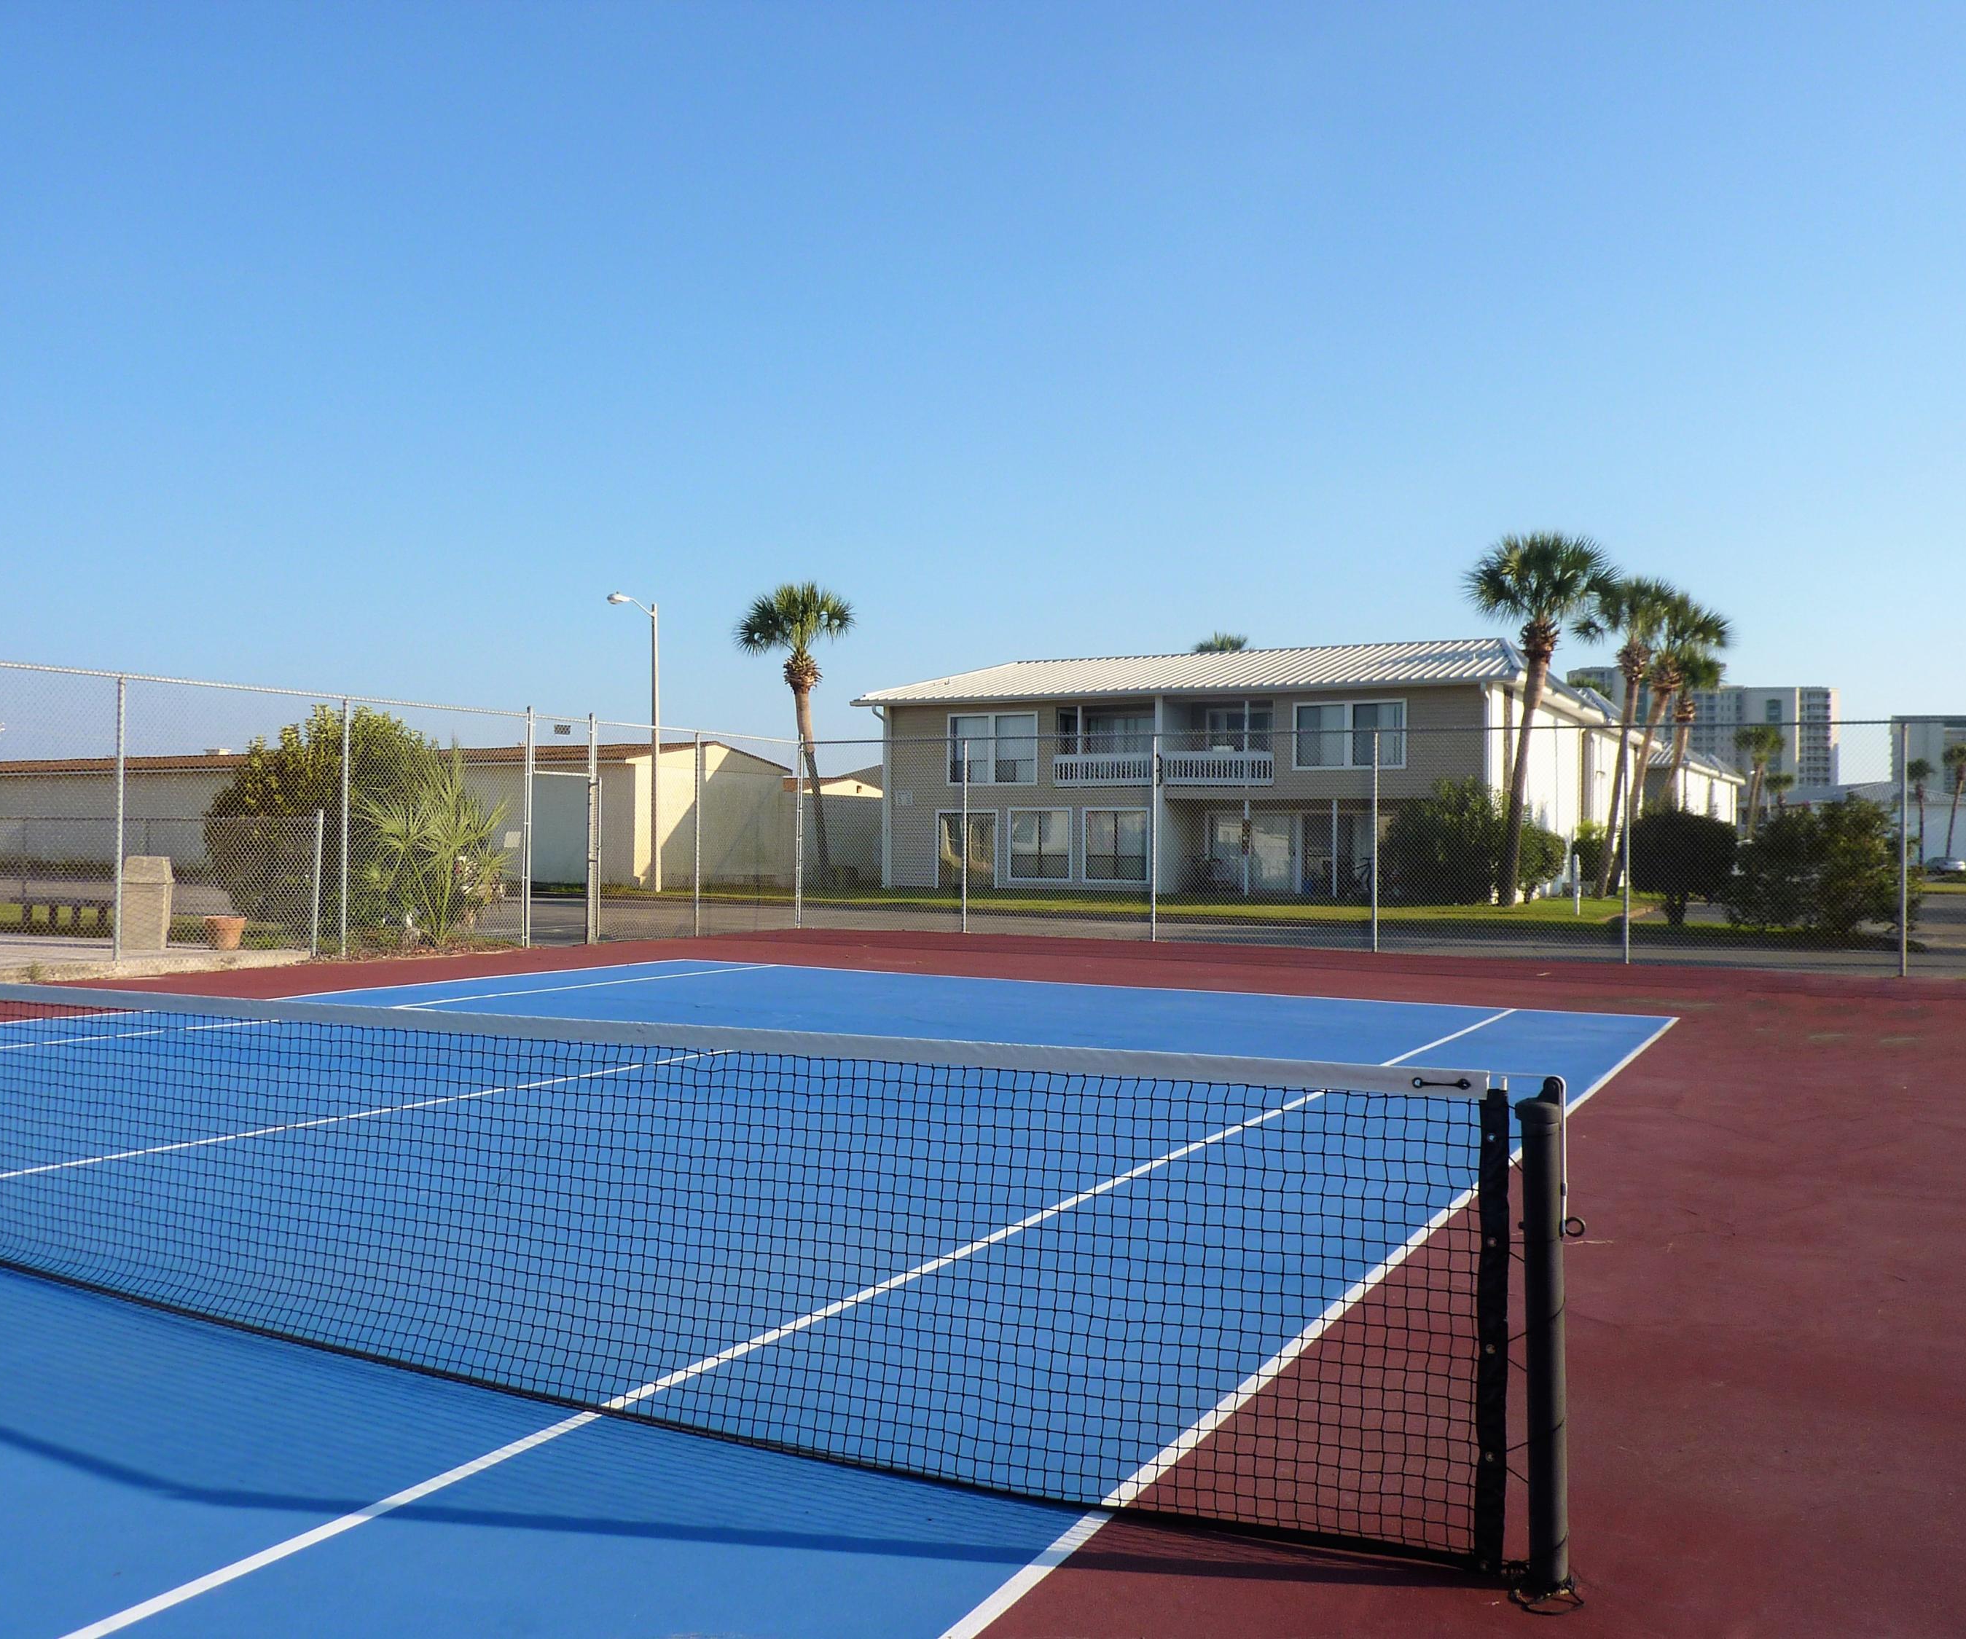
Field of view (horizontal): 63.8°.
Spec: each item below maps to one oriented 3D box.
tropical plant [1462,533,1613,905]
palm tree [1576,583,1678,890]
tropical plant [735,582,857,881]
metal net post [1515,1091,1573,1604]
[{"bbox_3d":[13.691,-2.458,39.000,3.713,9.218,3.700,0,-1,0],"label":"tropical plant"},{"bbox_3d":[19.168,-2.517,47.000,3.101,9.559,3.300,0,-1,0],"label":"palm tree"},{"bbox_3d":[-6.041,-2.814,51.000,3.972,9.765,3.800,0,-1,0],"label":"tropical plant"},{"bbox_3d":[1.165,1.095,3.280,0.115,1.050,0.110,0,-1,0],"label":"metal net post"}]

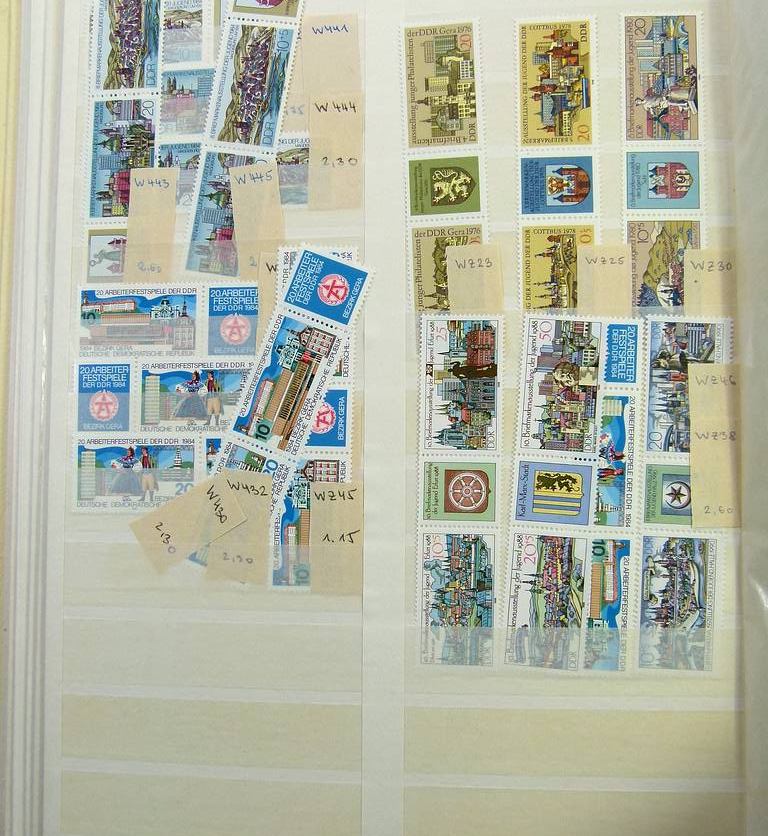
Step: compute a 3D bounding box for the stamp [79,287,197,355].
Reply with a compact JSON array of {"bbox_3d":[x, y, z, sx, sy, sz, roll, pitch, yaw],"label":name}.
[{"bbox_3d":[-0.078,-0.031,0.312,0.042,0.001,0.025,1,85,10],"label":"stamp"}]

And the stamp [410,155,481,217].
[{"bbox_3d":[0.019,-0.072,0.305,0.024,0.001,0.019,-1,86,5],"label":"stamp"}]

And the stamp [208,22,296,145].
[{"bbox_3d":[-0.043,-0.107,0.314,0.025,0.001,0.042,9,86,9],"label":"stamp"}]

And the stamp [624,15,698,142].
[{"bbox_3d":[0.087,-0.106,0.305,0.025,0.001,0.042,0,86,3],"label":"stamp"}]

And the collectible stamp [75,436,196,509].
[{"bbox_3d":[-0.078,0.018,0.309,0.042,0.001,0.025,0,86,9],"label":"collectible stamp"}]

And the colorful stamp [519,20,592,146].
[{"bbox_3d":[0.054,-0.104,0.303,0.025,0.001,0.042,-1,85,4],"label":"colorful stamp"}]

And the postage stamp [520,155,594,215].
[{"bbox_3d":[0.054,-0.072,0.303,0.024,0.001,0.019,0,86,4],"label":"postage stamp"}]

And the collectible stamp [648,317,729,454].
[{"bbox_3d":[0.092,-0.009,0.297,0.025,0.001,0.042,2,86,4],"label":"collectible stamp"}]

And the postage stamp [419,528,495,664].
[{"bbox_3d":[0.022,0.055,0.296,0.024,0.001,0.042,0,86,5],"label":"postage stamp"}]

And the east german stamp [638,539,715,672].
[{"bbox_3d":[0.088,0.055,0.292,0.024,0.001,0.042,1,86,4],"label":"east german stamp"}]

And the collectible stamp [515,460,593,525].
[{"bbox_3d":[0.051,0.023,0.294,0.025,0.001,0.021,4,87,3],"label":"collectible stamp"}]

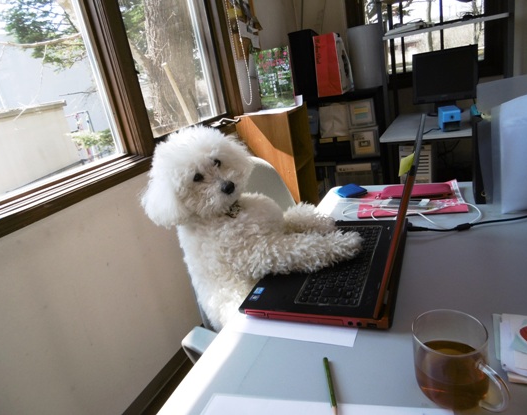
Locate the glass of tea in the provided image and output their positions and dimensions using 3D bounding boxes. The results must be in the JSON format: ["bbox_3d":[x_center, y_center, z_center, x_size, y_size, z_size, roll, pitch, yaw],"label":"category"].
[{"bbox_3d":[0.235,0.192,0.458,0.082,0.091,0.108,-23,23,-30],"label":"glass of tea"}]

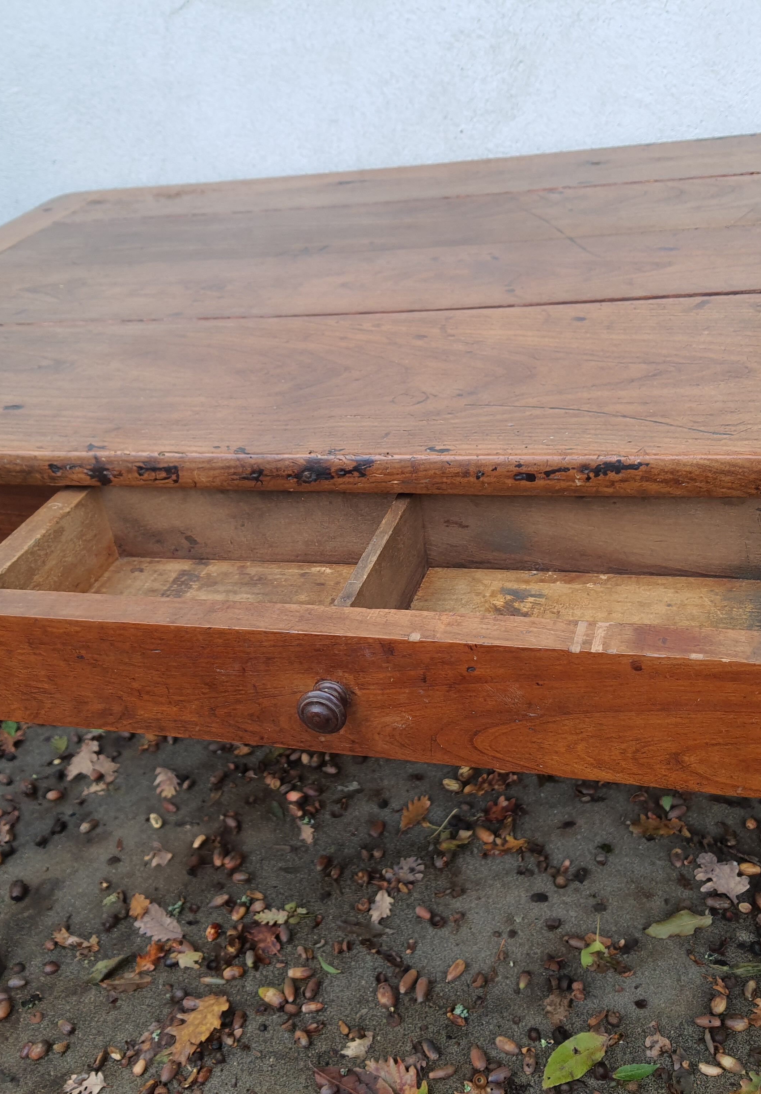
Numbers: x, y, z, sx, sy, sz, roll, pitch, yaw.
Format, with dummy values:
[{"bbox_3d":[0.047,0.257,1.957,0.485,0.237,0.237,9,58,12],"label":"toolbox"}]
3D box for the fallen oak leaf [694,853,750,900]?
[{"bbox_3d":[0.406,0.391,1.302,0.068,0.013,0.060,10,36,30],"label":"fallen oak leaf"}]

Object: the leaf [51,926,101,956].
[{"bbox_3d":[-0.376,0.486,1.359,0.078,0.018,0.028,11,36,31],"label":"leaf"}]

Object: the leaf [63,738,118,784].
[{"bbox_3d":[-0.425,0.319,1.630,0.080,0.015,0.094,-5,31,8],"label":"leaf"}]

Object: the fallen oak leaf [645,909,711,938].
[{"bbox_3d":[0.341,0.432,1.250,0.078,0.014,0.031,-16,31,-11],"label":"fallen oak leaf"}]

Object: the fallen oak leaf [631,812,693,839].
[{"bbox_3d":[0.345,0.346,1.357,0.072,0.018,0.043,-1,32,15],"label":"fallen oak leaf"}]

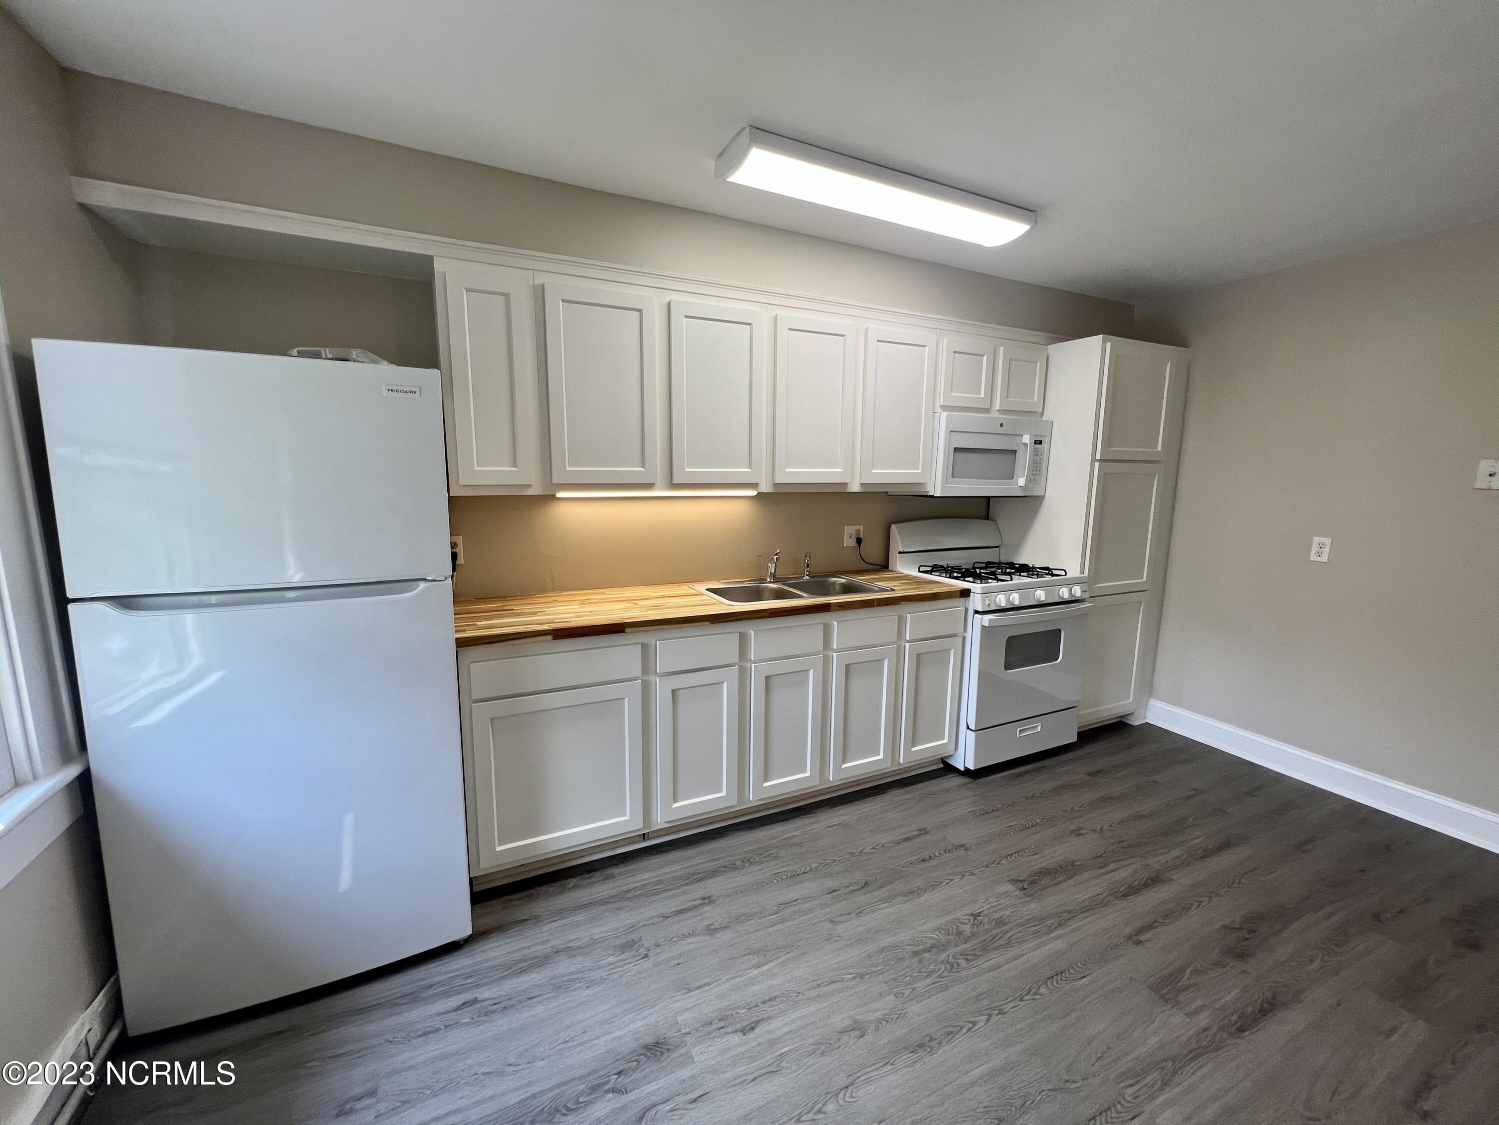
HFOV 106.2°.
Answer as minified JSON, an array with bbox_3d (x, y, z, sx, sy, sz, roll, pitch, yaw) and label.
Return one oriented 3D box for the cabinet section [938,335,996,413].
[{"bbox_3d":[1.025,-0.967,2.953,0.390,0.365,0.310,-3,8,-24],"label":"cabinet section"}]

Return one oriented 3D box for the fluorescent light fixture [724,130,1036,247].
[{"bbox_3d":[0.504,-1.288,1.997,1.211,0.070,0.215,-3,9,-24],"label":"fluorescent light fixture"}]

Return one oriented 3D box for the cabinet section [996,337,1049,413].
[{"bbox_3d":[1.373,-0.986,3.110,0.375,0.365,0.310,-3,8,-24],"label":"cabinet section"}]

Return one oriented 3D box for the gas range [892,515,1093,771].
[{"bbox_3d":[1.246,0.381,2.988,0.757,1.180,0.685,-3,9,-24],"label":"gas range"}]

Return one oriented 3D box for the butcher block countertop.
[{"bbox_3d":[-0.070,0.150,2.408,2.070,0.038,0.635,-3,9,-24],"label":"butcher block countertop"}]

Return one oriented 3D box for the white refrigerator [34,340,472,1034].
[{"bbox_3d":[-1.301,0.296,1.744,0.735,1.655,0.755,-3,9,-25],"label":"white refrigerator"}]

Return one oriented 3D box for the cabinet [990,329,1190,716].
[{"bbox_3d":[1.897,-0.118,3.284,0.714,2.096,0.630,-3,9,-24],"label":"cabinet"}]

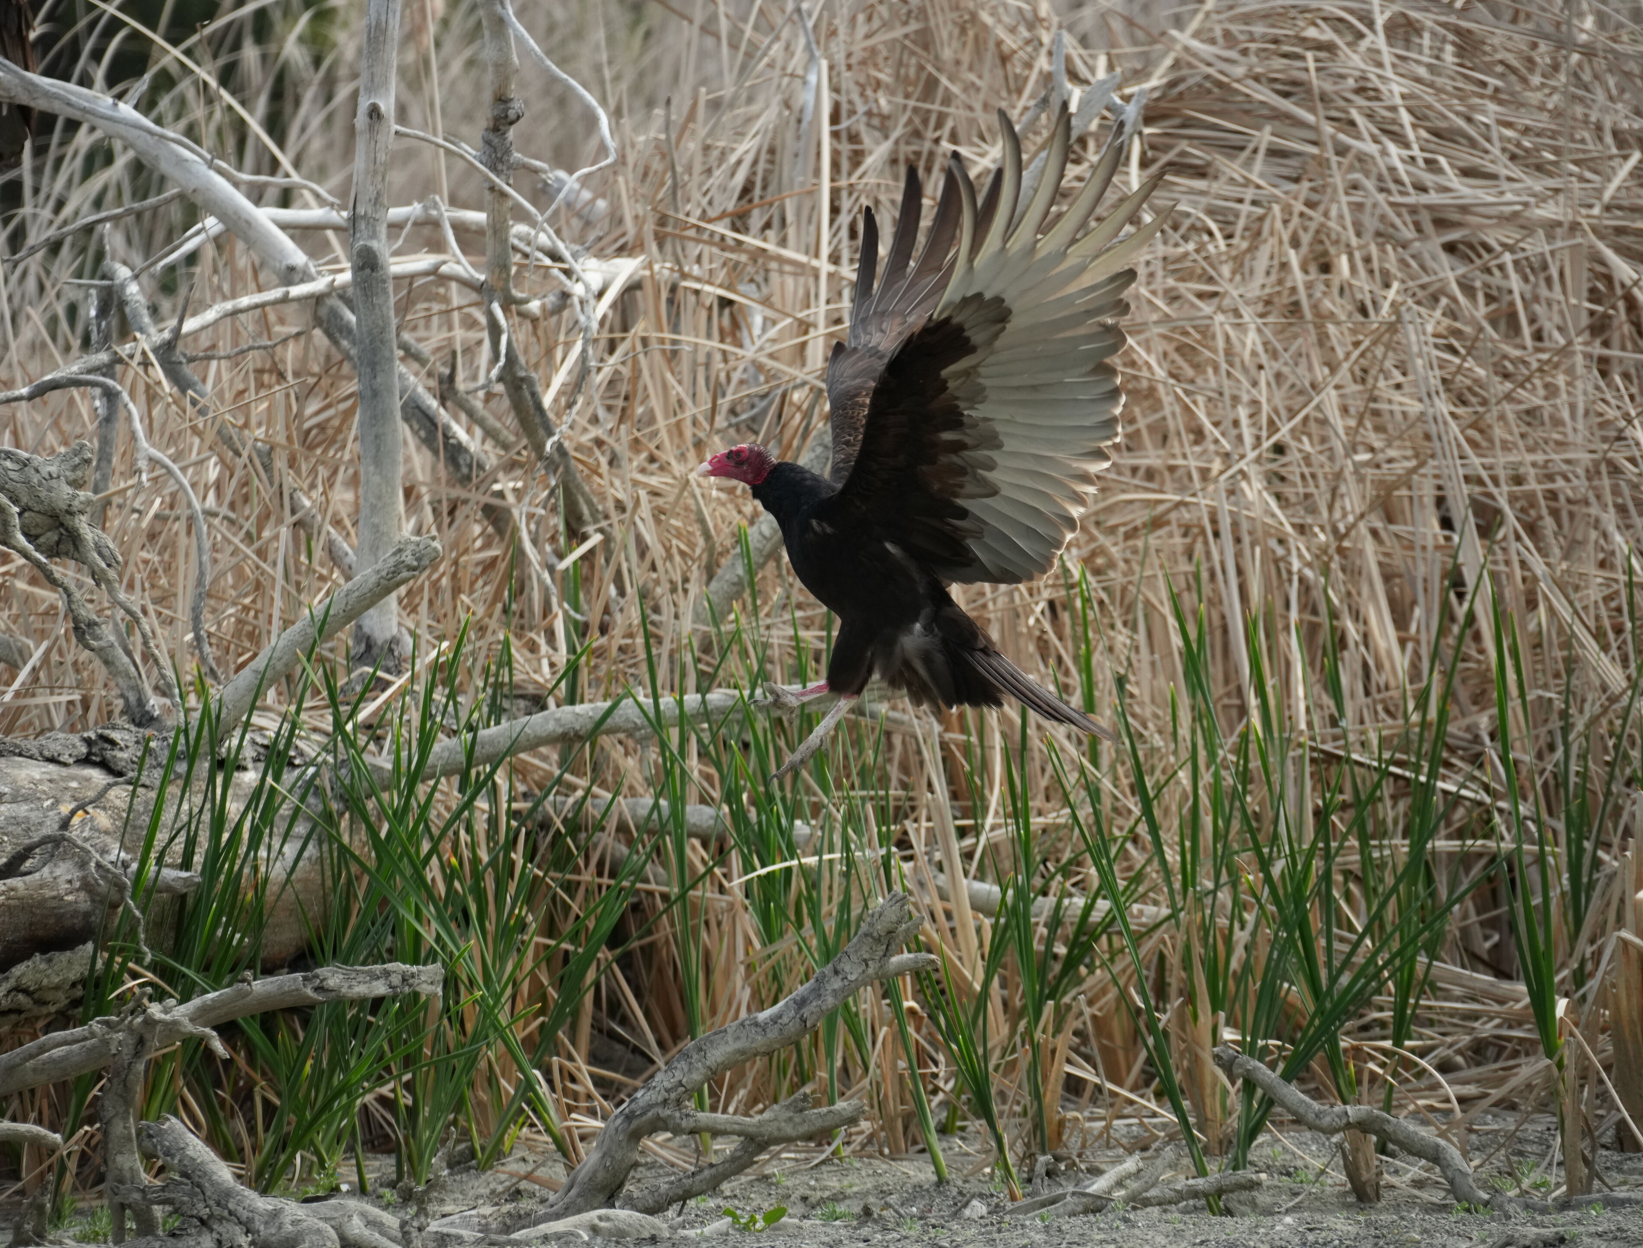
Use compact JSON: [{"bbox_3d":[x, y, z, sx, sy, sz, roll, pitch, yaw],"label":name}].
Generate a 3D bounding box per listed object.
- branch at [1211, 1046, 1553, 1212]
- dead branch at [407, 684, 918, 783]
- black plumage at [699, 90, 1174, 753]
[{"bbox_3d":[0.709,0.642,19.800,0.429,0.214,0.160,0,2,0],"label":"branch"},{"bbox_3d":[-0.207,0.142,20.400,0.668,0.128,0.180,0,2,0],"label":"dead branch"},{"bbox_3d":[0.147,-0.258,20.400,0.580,0.830,0.700,-1,2,-14],"label":"black plumage"}]

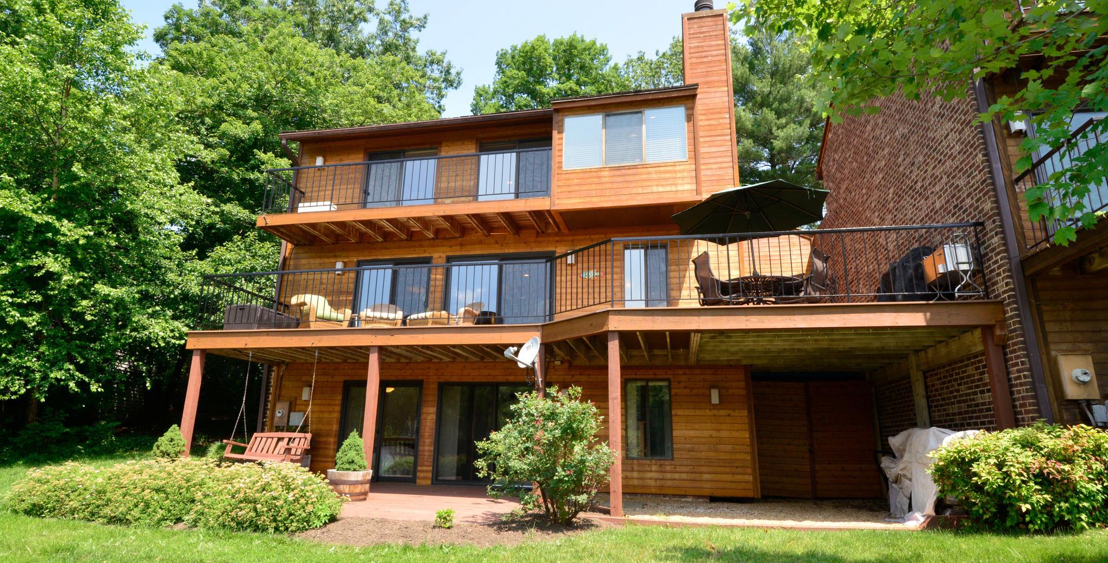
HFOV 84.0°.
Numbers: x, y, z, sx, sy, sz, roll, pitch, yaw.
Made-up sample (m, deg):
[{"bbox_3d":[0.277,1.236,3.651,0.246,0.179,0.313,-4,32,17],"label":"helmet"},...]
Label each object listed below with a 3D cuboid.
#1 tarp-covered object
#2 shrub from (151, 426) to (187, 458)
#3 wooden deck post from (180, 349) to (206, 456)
[{"bbox_3d":[4.892,2.497,7.989,1.000,1.180,1.000,-2,-14,10],"label":"tarp-covered object"},{"bbox_3d":[-6.372,2.681,10.187,0.510,0.603,0.510,-2,-14,10],"label":"shrub"},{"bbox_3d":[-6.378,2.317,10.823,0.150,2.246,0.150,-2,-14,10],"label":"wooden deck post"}]

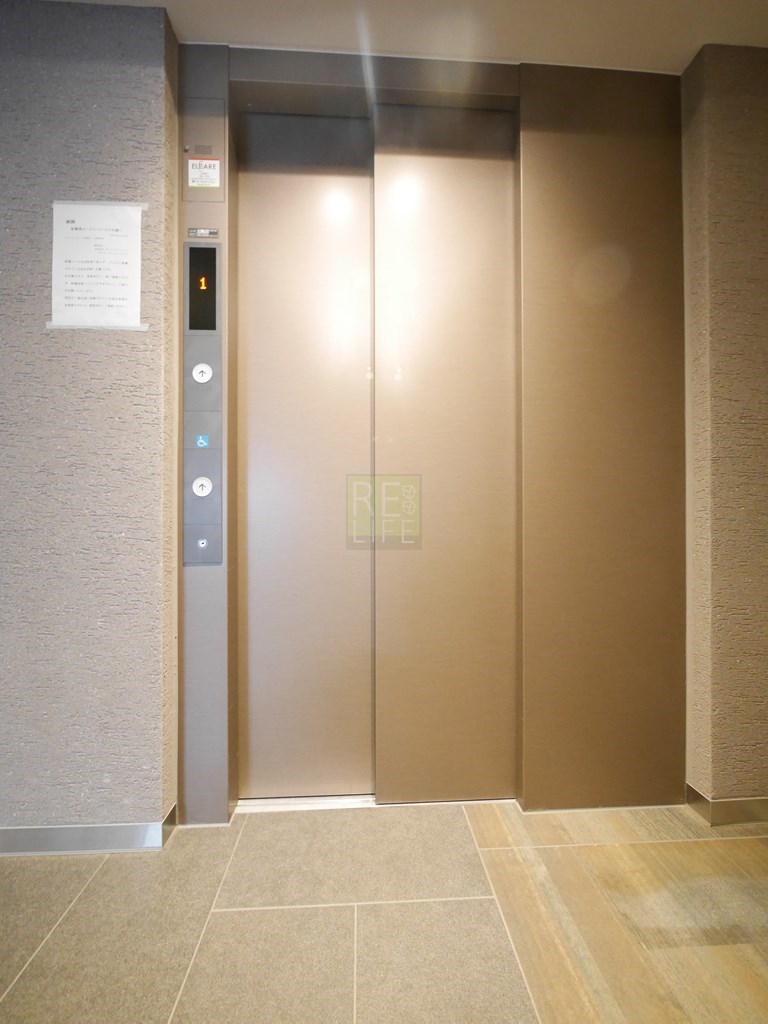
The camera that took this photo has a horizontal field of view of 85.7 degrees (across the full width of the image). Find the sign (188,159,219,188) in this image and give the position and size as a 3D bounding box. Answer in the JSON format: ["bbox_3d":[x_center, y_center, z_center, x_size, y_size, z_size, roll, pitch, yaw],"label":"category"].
[{"bbox_3d":[-0.484,-0.913,1.117,0.082,0.078,0.005,0,0,-3],"label":"sign"}]

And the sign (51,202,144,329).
[{"bbox_3d":[-0.710,-0.612,1.026,0.226,0.309,0.005,0,0,-3],"label":"sign"}]

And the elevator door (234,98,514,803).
[{"bbox_3d":[-0.020,-0.168,1.213,0.796,1.998,0.065,0,0,-3],"label":"elevator door"}]

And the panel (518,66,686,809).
[{"bbox_3d":[0.623,-0.214,1.195,0.474,2.098,0.040,0,0,-3],"label":"panel"}]

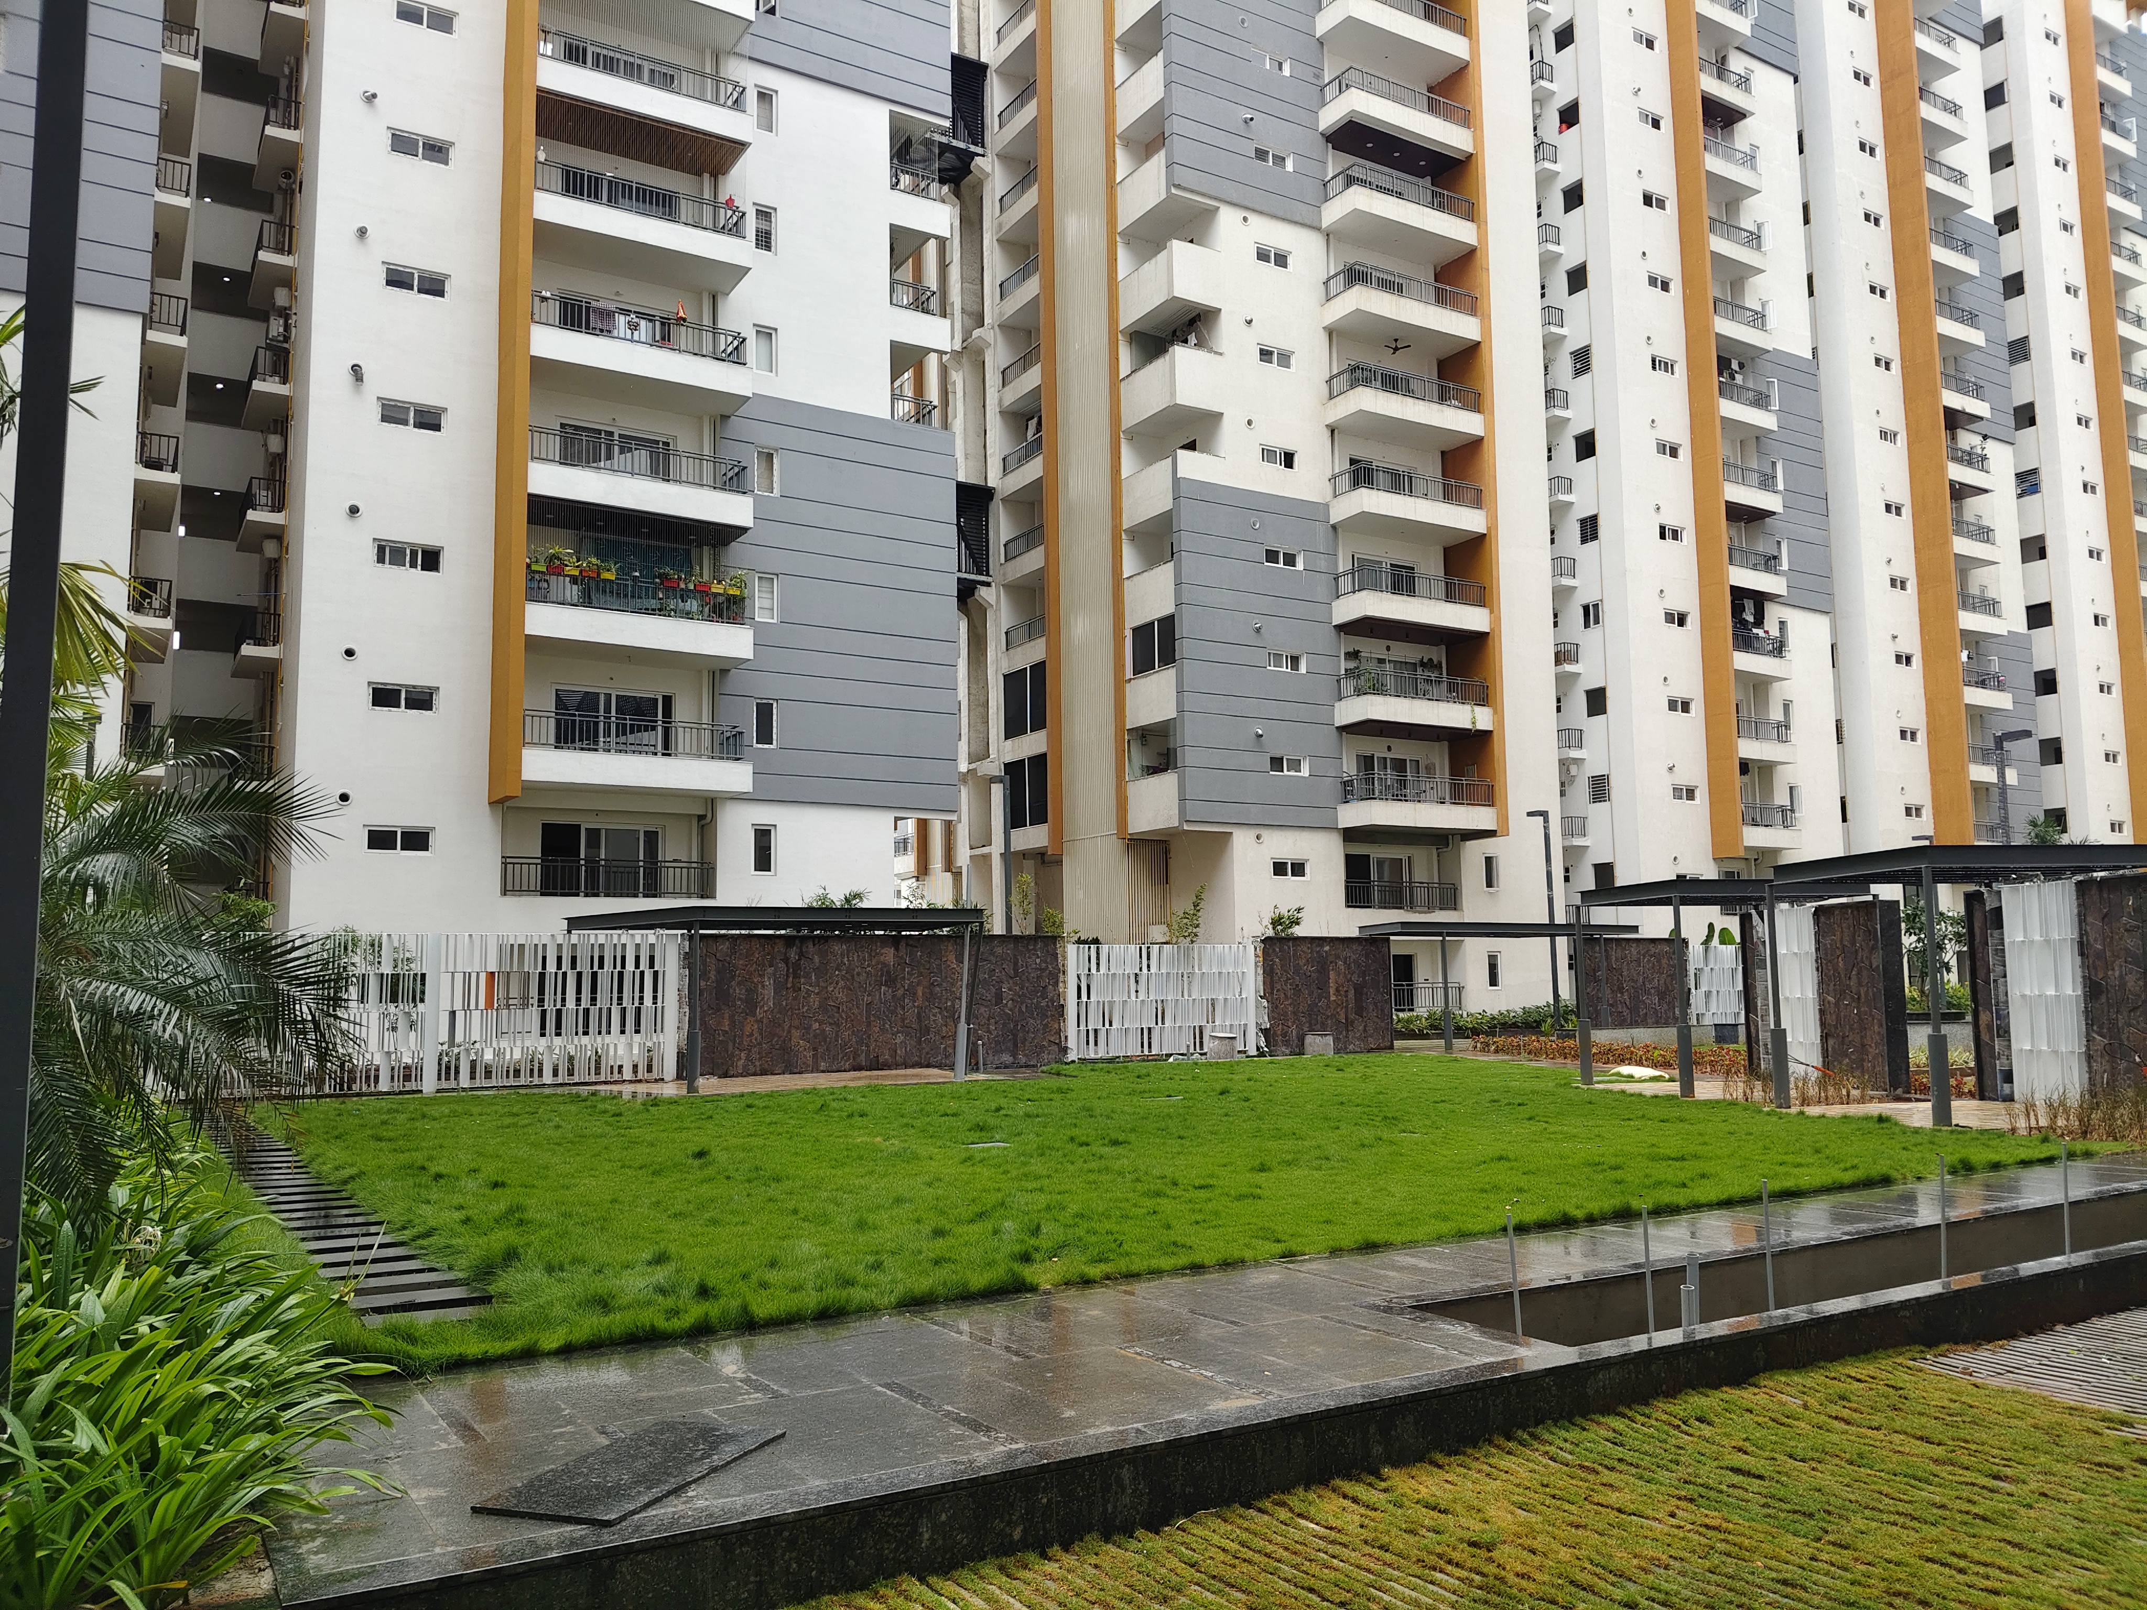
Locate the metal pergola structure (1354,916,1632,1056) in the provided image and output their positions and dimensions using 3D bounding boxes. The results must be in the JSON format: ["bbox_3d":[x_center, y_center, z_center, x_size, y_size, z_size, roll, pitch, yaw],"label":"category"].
[{"bbox_3d":[9.016,3.853,34.322,6.100,2.570,1.800,2,-7,-25],"label":"metal pergola structure"}]

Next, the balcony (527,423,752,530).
[{"bbox_3d":[-9.833,-7.046,35.948,4.924,1.515,1.757,3,-7,-32],"label":"balcony"}]

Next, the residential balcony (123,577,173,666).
[{"bbox_3d":[-19.751,-3.864,34.388,0.820,1.000,4.100,3,-7,-31],"label":"residential balcony"}]

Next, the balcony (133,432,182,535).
[{"bbox_3d":[-19.566,-6.893,34.355,0.850,1.080,3.600,3,-8,-31],"label":"balcony"}]

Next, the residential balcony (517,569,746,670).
[{"bbox_3d":[-9.677,-4.001,35.319,4.900,1.480,1.720,3,-8,-31],"label":"residential balcony"}]

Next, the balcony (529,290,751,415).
[{"bbox_3d":[-9.743,-9.907,35.864,4.870,1.440,1.750,3,-7,-31],"label":"balcony"}]

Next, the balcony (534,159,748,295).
[{"bbox_3d":[-9.919,-13.030,36.581,4.893,1.418,1.757,3,-7,-32],"label":"balcony"}]

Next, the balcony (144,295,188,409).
[{"bbox_3d":[-19.828,-9.827,35.048,0.820,1.000,4.100,3,-7,-31],"label":"balcony"}]

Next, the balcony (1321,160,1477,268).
[{"bbox_3d":[9.825,-17.810,48.871,4.880,1.390,1.600,3,-7,-31],"label":"balcony"}]

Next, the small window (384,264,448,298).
[{"bbox_3d":[-14.031,-11.117,34.427,1.300,0.630,0.120,3,-8,-31],"label":"small window"}]

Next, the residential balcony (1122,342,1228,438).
[{"bbox_3d":[2.845,-11.779,46.456,1.680,1.690,2.760,3,-7,-31],"label":"residential balcony"}]

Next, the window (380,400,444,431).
[{"bbox_3d":[-13.945,-8.195,34.066,1.350,0.570,0.130,3,-7,-31],"label":"window"}]

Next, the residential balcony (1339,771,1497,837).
[{"bbox_3d":[9.969,0.005,46.947,5.000,1.500,1.720,3,-8,-31],"label":"residential balcony"}]

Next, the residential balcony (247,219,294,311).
[{"bbox_3d":[-18.732,-12.564,37.758,0.770,0.970,2.800,3,-7,-31],"label":"residential balcony"}]

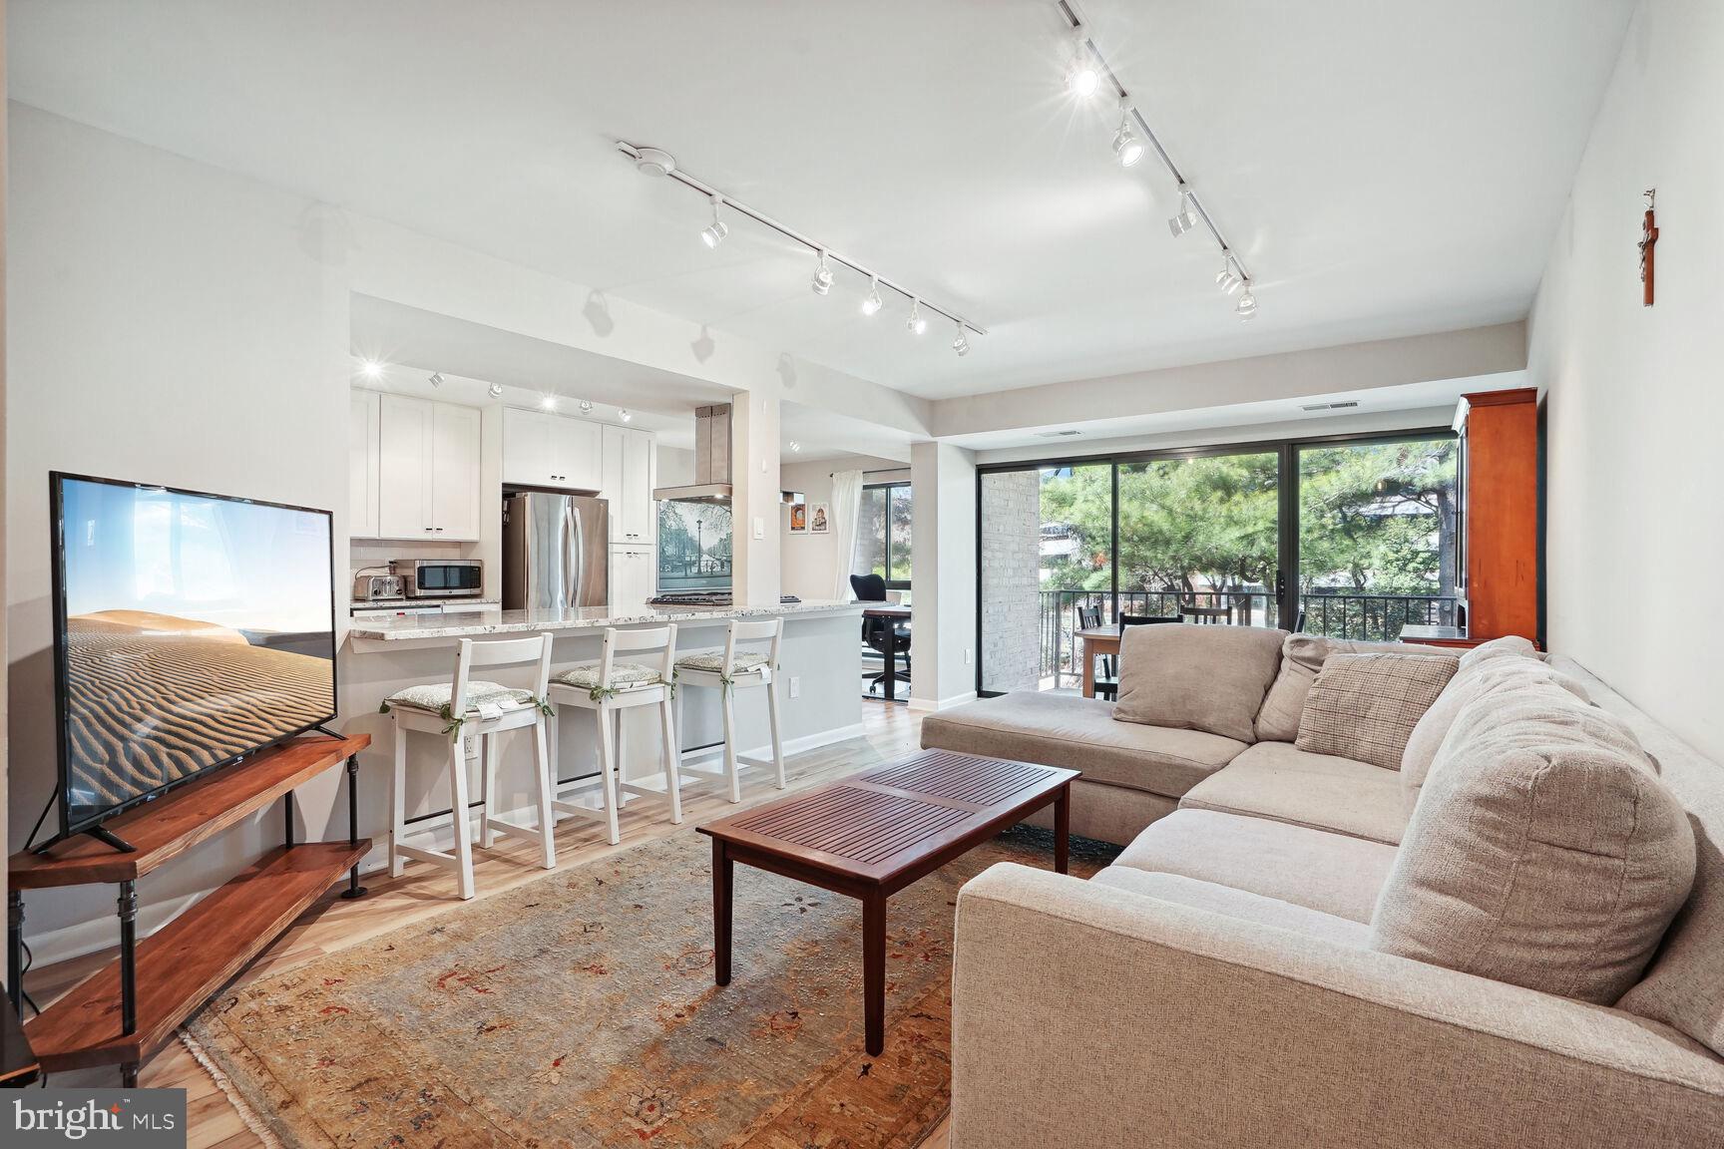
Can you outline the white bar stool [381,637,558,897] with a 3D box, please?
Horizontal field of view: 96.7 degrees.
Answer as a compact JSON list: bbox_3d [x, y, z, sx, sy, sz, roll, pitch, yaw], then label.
[{"bbox_3d":[-1.452,0.666,2.852,0.450,0.907,0.400,0,1,30],"label":"white bar stool"}]

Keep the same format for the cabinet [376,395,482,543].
[{"bbox_3d":[-3.472,-0.815,6.081,0.330,1.080,0.750,0,0,38],"label":"cabinet"}]

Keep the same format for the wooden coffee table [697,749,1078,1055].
[{"bbox_3d":[0.158,0.899,2.342,0.595,0.434,1.175,0,0,36],"label":"wooden coffee table"}]

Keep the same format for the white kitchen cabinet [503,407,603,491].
[{"bbox_3d":[-2.844,-1.047,6.701,0.600,0.620,0.910,0,0,38],"label":"white kitchen cabinet"}]

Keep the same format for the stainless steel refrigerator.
[{"bbox_3d":[-2.729,0.214,6.584,0.790,1.740,0.760,0,0,38],"label":"stainless steel refrigerator"}]

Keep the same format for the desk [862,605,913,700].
[{"bbox_3d":[0.577,0.710,6.984,0.620,0.765,1.250,0,0,38],"label":"desk"}]

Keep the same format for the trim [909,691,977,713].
[{"bbox_3d":[0.701,1.050,6.446,0.250,0.087,0.720,0,0,38],"label":"trim"}]

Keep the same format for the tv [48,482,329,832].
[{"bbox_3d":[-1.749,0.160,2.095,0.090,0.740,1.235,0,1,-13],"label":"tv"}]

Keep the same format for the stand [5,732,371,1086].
[{"bbox_3d":[-1.745,0.852,2.111,0.290,0.548,1.220,0,1,-13],"label":"stand"}]

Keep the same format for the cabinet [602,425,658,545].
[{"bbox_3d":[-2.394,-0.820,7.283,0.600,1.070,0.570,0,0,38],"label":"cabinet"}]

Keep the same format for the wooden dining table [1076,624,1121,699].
[{"bbox_3d":[2.006,0.732,4.673,1.140,0.750,0.780,1,1,37],"label":"wooden dining table"}]

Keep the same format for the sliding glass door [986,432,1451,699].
[{"bbox_3d":[2.528,0.088,5.708,3.620,2.030,0.110,0,0,35],"label":"sliding glass door"}]

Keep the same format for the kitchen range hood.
[{"bbox_3d":[-0.833,-0.751,4.849,0.600,0.596,0.760,1,1,37],"label":"kitchen range hood"}]

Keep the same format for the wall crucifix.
[{"bbox_3d":[1.603,-0.660,1.565,0.036,0.240,0.105,1,1,37],"label":"wall crucifix"}]

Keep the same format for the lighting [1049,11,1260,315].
[{"bbox_3d":[1.032,-1.229,2.520,0.130,0.182,2.430,1,1,37],"label":"lighting"}]

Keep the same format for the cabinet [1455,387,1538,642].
[{"bbox_3d":[3.259,-0.275,3.963,0.285,1.130,1.060,0,0,37],"label":"cabinet"}]

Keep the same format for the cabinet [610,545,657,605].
[{"bbox_3d":[-2.369,0.396,7.223,0.600,1.356,0.600,1,1,37],"label":"cabinet"}]

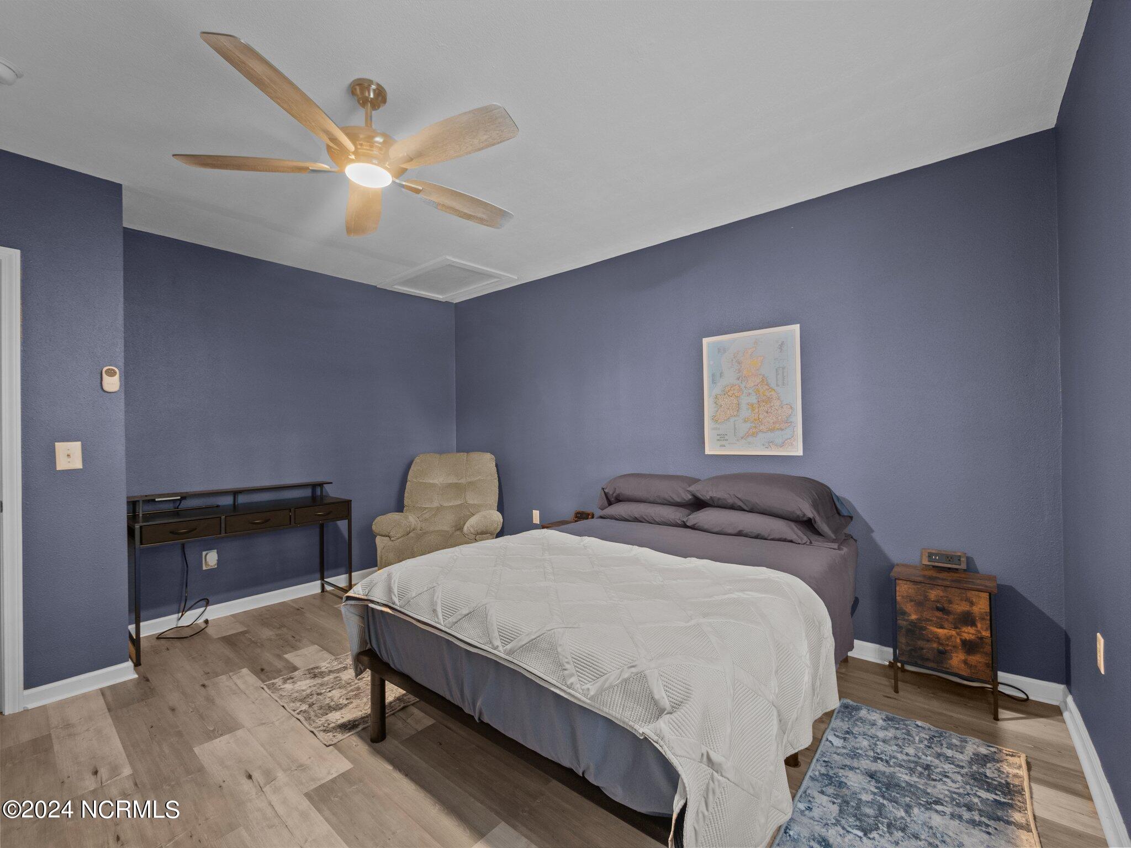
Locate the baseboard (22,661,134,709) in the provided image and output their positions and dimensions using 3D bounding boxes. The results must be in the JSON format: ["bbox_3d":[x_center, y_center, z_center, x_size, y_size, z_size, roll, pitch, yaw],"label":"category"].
[{"bbox_3d":[-2.314,1.246,2.197,0.015,0.092,0.370,-1,0,40],"label":"baseboard"}]

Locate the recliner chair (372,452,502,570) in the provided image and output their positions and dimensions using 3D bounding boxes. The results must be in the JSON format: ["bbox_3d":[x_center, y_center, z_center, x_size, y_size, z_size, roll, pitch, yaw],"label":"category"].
[{"bbox_3d":[-0.955,0.775,3.720,0.920,1.030,0.940,-1,0,-3],"label":"recliner chair"}]

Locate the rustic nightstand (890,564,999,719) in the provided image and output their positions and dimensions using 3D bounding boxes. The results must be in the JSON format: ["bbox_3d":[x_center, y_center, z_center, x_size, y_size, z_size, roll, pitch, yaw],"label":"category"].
[{"bbox_3d":[1.730,0.966,2.099,0.365,0.550,0.240,-1,0,40],"label":"rustic nightstand"}]

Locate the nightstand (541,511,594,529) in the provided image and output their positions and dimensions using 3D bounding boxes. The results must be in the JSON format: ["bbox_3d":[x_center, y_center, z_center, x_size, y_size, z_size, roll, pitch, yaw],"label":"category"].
[{"bbox_3d":[0.045,1.022,3.388,0.365,0.550,0.250,-1,0,40],"label":"nightstand"}]

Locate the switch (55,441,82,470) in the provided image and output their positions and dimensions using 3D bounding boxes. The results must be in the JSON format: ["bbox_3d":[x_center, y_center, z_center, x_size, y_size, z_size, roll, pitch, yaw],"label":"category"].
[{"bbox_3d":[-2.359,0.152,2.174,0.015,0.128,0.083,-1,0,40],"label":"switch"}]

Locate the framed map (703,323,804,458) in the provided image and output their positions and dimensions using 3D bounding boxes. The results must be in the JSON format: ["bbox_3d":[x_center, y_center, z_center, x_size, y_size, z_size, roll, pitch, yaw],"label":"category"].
[{"bbox_3d":[1.130,-0.187,2.805,0.582,0.757,0.020,-1,0,40],"label":"framed map"}]

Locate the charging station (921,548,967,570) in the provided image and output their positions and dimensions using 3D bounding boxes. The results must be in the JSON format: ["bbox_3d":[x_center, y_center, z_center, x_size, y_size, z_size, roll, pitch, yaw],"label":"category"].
[{"bbox_3d":[1.775,0.634,2.147,0.158,0.082,0.055,-1,0,40],"label":"charging station"}]

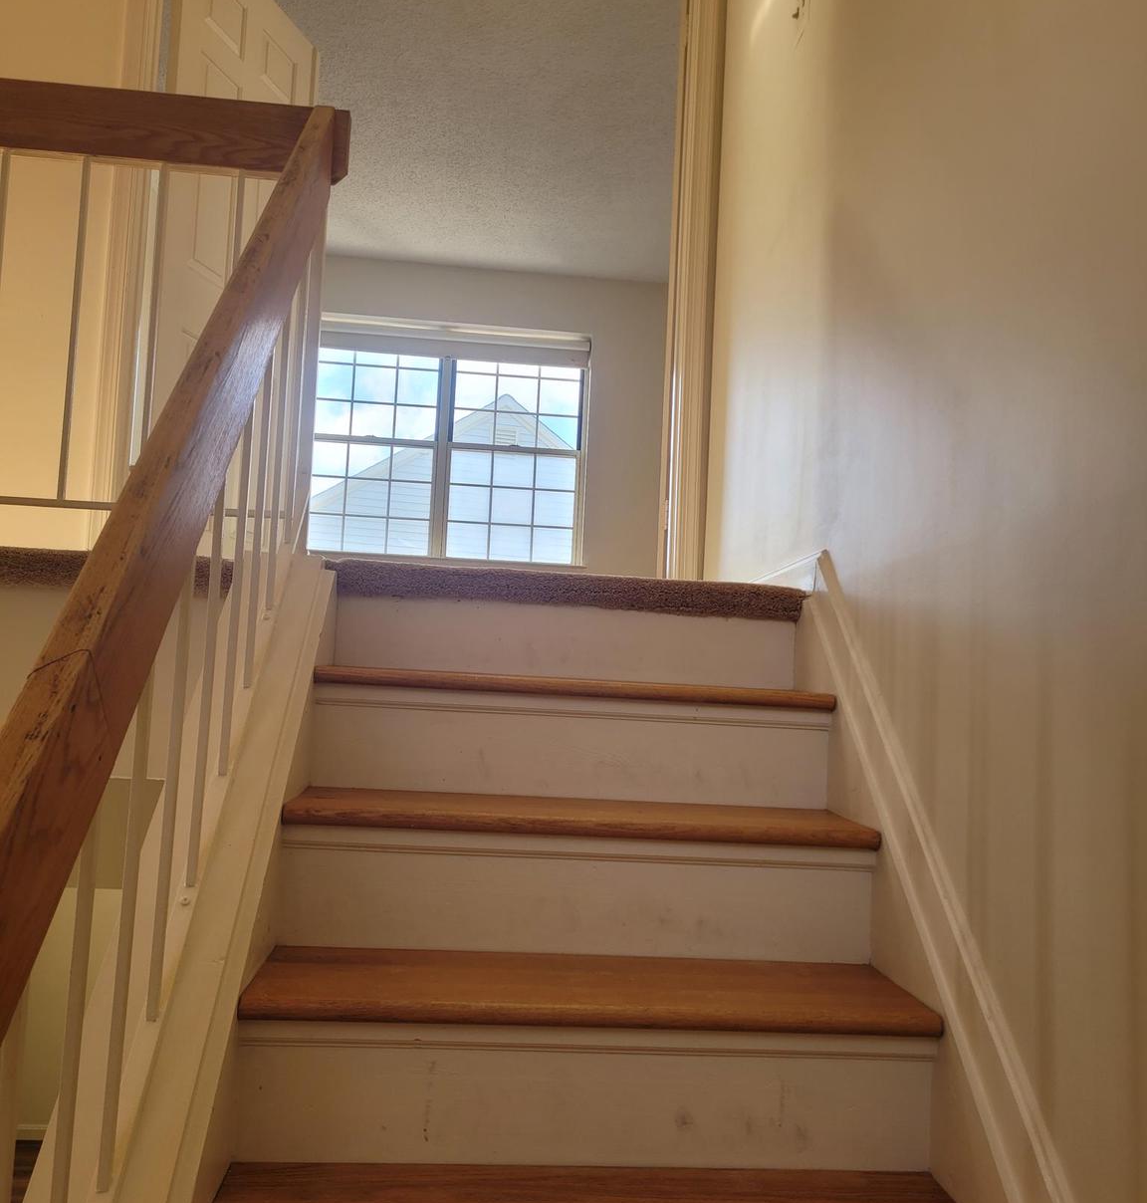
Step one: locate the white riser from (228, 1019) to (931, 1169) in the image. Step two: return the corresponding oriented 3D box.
[{"bbox_3d":[0.025,0.617,1.443,0.875,0.172,0.020,3,-4,-5],"label":"white riser"}]

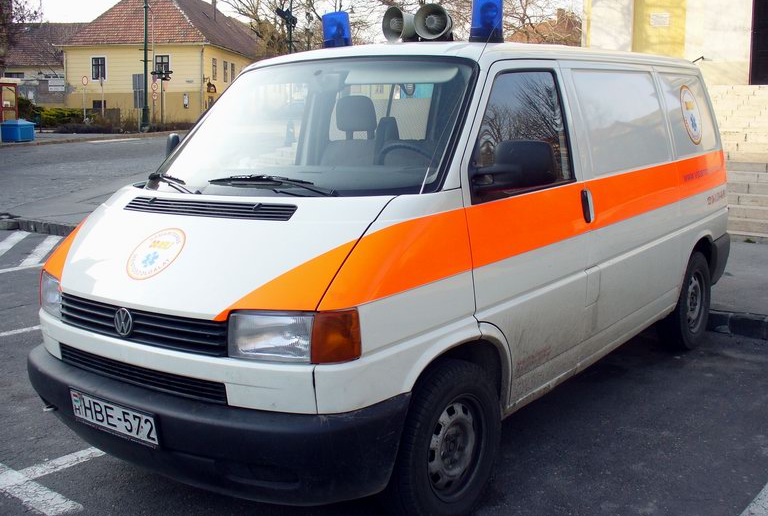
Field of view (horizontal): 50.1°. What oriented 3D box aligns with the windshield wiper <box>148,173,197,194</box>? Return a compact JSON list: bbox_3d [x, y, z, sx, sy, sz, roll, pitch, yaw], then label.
[{"bbox_3d":[-0.947,-0.340,3.734,0.090,0.070,0.620,-9,12,-31],"label":"windshield wiper"}]

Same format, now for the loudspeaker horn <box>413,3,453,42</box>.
[{"bbox_3d":[0.258,-1.230,4.280,0.185,0.190,0.200,2,10,22],"label":"loudspeaker horn"}]

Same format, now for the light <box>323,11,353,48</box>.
[{"bbox_3d":[-0.244,-1.211,4.400,0.160,0.210,0.160,-4,8,1],"label":"light"}]

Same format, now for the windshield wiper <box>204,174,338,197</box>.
[{"bbox_3d":[-0.454,-0.287,3.255,0.660,0.080,0.090,4,12,31],"label":"windshield wiper"}]

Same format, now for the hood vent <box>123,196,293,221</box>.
[{"bbox_3d":[-0.710,-0.193,3.233,0.975,0.038,0.085,5,48,37],"label":"hood vent"}]

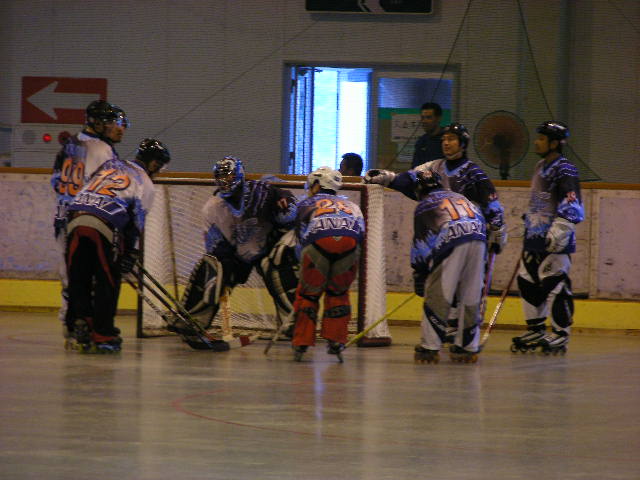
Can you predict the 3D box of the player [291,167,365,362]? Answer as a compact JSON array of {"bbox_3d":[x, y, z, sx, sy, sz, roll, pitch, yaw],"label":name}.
[{"bbox_3d":[0.050,0.176,36.121,0.570,1.404,0.800,1,1,-7],"label":"player"}]

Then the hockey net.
[{"bbox_3d":[-0.395,0.167,39.436,1.910,1.270,0.800,2,1,19],"label":"hockey net"}]

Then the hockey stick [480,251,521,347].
[{"bbox_3d":[1.358,0.368,38.749,0.260,1.235,0.070,23,37,3],"label":"hockey stick"}]

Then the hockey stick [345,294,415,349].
[{"bbox_3d":[0.469,0.491,37.120,0.260,0.070,1.317,34,-45,-14],"label":"hockey stick"}]

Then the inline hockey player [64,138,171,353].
[{"bbox_3d":[-1.536,0.032,37.144,0.780,1.572,0.600,0,2,-45],"label":"inline hockey player"}]

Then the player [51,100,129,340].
[{"bbox_3d":[-1.765,-0.143,38.326,0.460,1.864,0.560,0,1,-41],"label":"player"}]

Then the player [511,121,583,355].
[{"bbox_3d":[1.743,-0.017,38.270,0.440,1.789,0.530,1,1,-25],"label":"player"}]

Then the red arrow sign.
[{"bbox_3d":[-2.427,-1.325,47.300,0.860,0.440,0.030,2,1,22],"label":"red arrow sign"}]

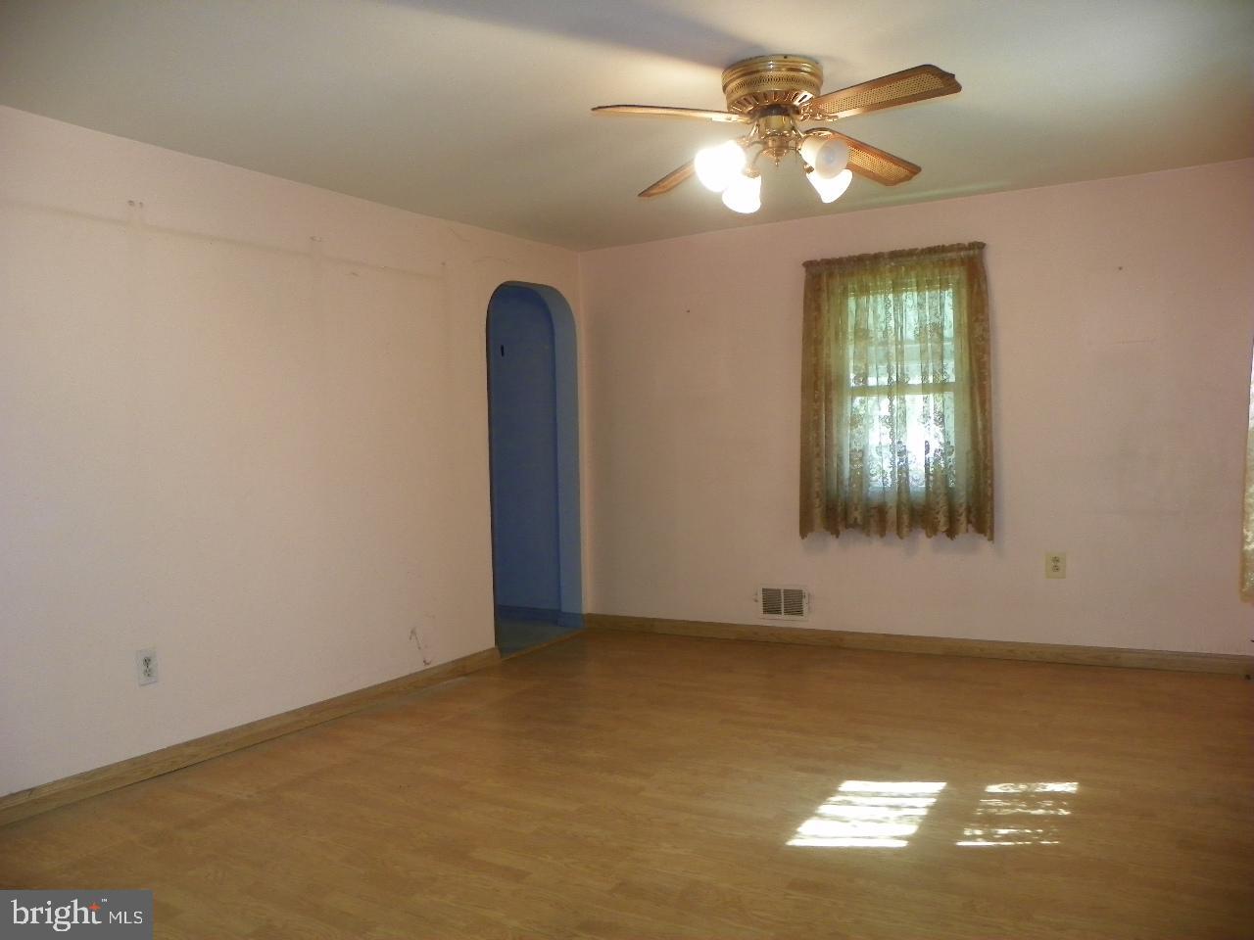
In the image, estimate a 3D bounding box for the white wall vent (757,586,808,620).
[{"bbox_3d":[0.852,0.730,5.125,0.280,0.178,0.020,-1,2,31],"label":"white wall vent"}]

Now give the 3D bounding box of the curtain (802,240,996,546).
[{"bbox_3d":[1.321,-0.366,4.732,0.970,1.440,0.090,-1,2,31],"label":"curtain"}]

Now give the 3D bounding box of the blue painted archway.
[{"bbox_3d":[-0.575,-0.026,5.355,0.150,2.045,0.850,-1,2,31],"label":"blue painted archway"}]

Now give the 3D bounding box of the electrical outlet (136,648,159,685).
[{"bbox_3d":[-1.671,0.689,3.289,0.010,0.119,0.074,-1,2,31],"label":"electrical outlet"}]

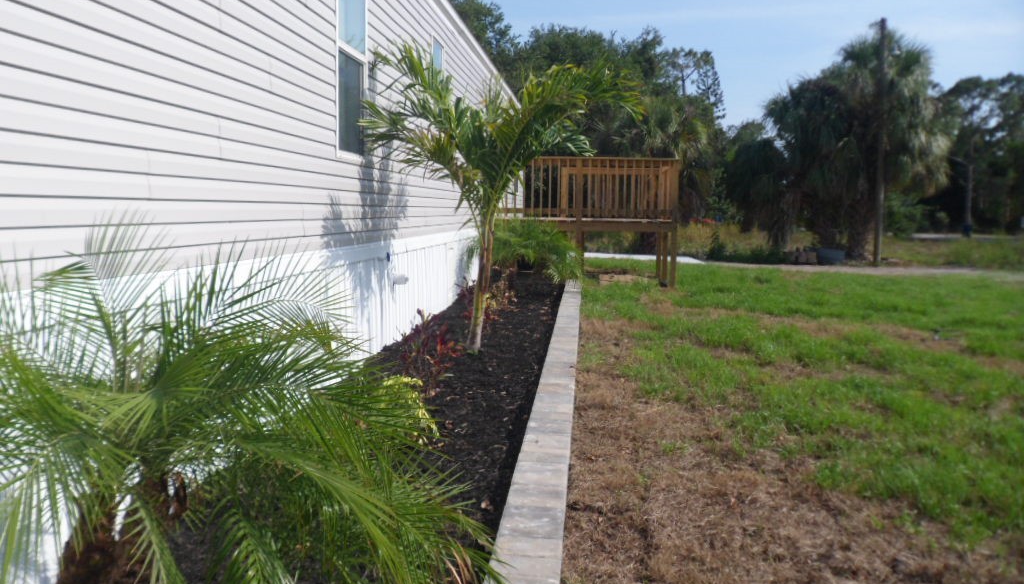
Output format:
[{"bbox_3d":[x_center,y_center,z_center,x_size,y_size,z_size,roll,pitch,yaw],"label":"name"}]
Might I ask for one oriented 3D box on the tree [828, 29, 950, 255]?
[{"bbox_3d":[10.794,-4.230,22.846,3.250,6.332,3.200,4,7,25],"label":"tree"}]

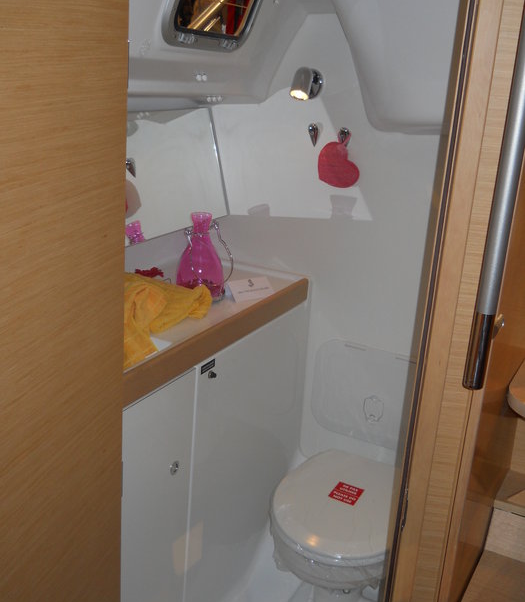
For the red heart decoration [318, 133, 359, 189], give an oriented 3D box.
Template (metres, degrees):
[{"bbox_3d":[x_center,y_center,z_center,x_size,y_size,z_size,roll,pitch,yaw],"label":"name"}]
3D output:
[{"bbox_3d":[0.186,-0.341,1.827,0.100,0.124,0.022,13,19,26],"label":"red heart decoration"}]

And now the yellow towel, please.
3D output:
[{"bbox_3d":[-0.257,0.010,1.511,0.240,0.085,0.420,13,19,26],"label":"yellow towel"}]

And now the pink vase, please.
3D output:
[{"bbox_3d":[-0.135,-0.107,1.734,0.108,0.192,0.108,4,17,-1],"label":"pink vase"}]

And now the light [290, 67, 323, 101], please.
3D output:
[{"bbox_3d":[0.107,-0.522,1.803,0.070,0.078,0.075,13,19,26],"label":"light"}]

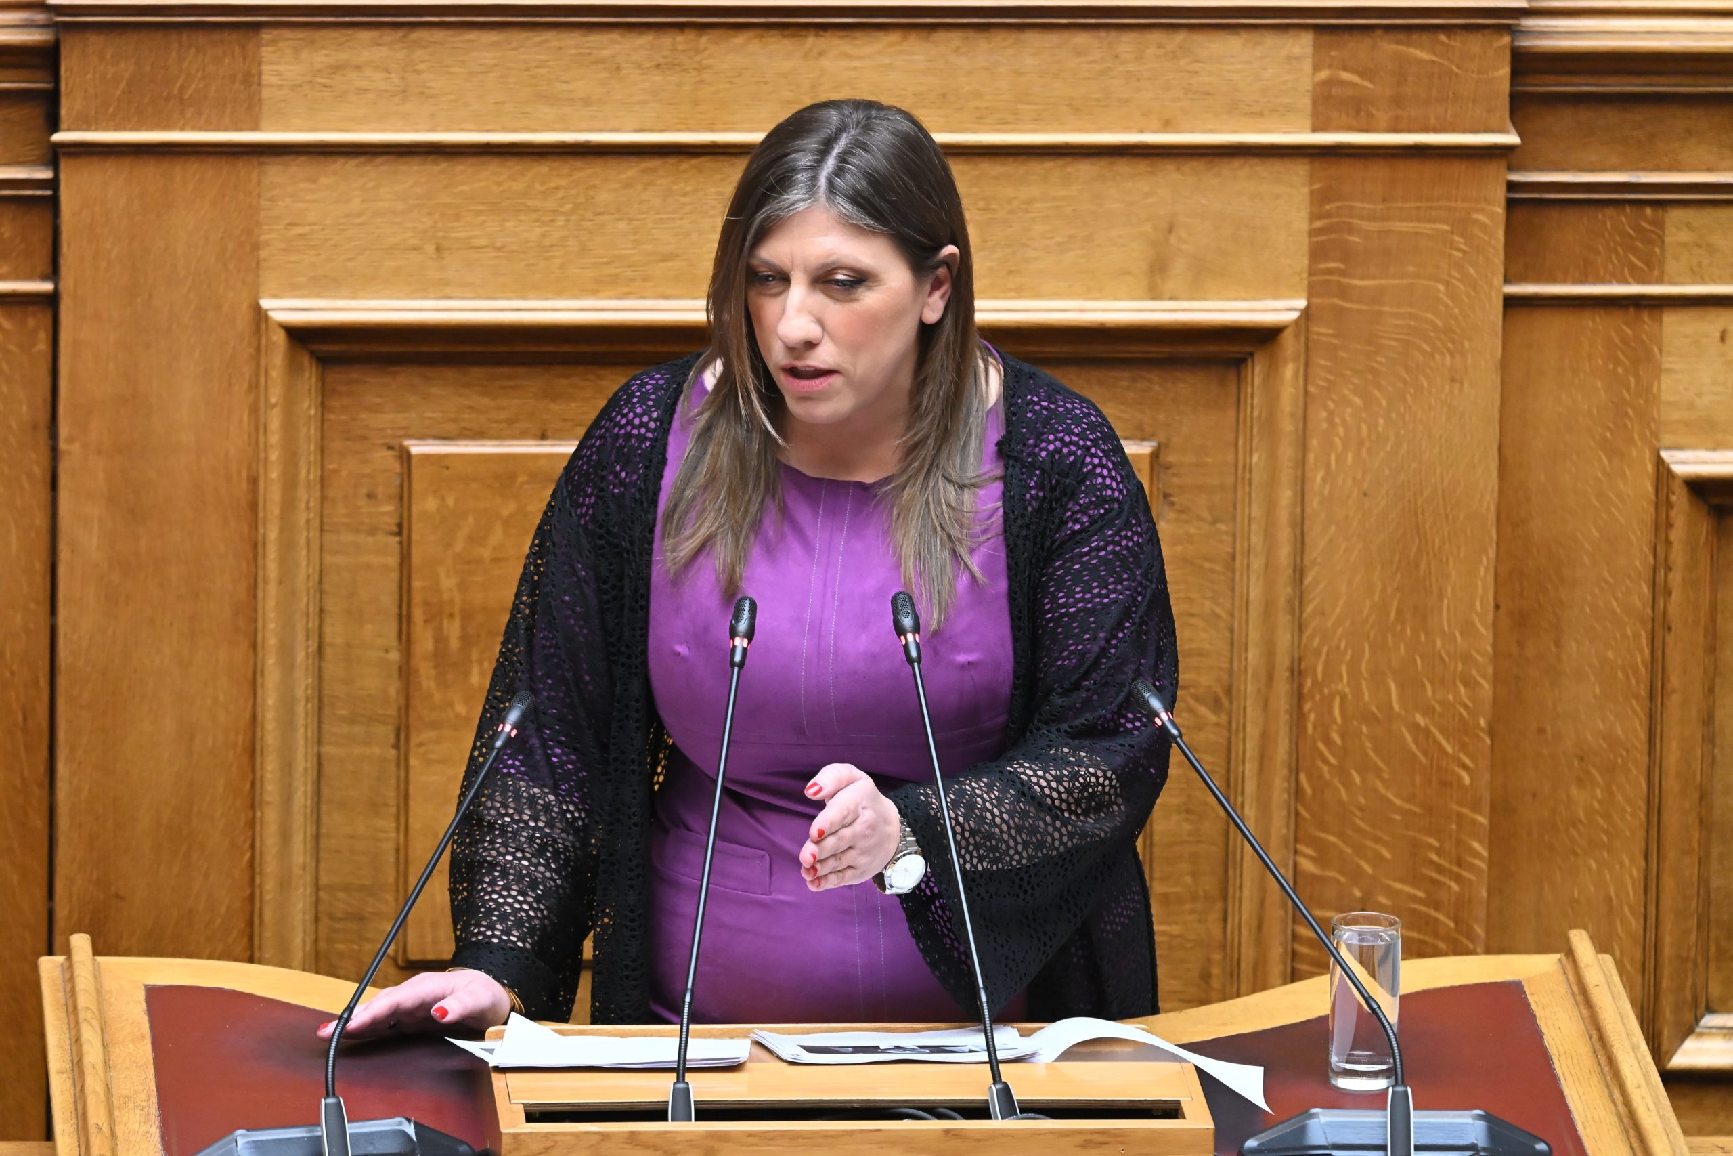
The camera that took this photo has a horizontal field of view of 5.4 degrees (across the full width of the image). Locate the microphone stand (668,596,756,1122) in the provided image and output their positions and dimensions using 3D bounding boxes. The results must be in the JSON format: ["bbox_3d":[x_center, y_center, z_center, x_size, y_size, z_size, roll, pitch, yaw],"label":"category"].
[{"bbox_3d":[-0.116,0.212,13.800,0.063,0.385,0.075,2,15,3],"label":"microphone stand"}]

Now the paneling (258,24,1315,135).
[{"bbox_3d":[-0.066,-0.405,14.776,0.854,0.091,0.030,0,15,-4],"label":"paneling"}]

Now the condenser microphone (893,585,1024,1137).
[{"bbox_3d":[0.067,0.210,13.800,0.093,0.385,0.075,0,15,-3],"label":"condenser microphone"}]

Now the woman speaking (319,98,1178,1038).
[{"bbox_3d":[-0.092,0.470,14.156,0.650,1.700,0.480,2,15,2],"label":"woman speaking"}]

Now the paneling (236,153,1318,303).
[{"bbox_3d":[-0.067,-0.286,14.807,0.854,0.124,0.030,0,15,-4],"label":"paneling"}]

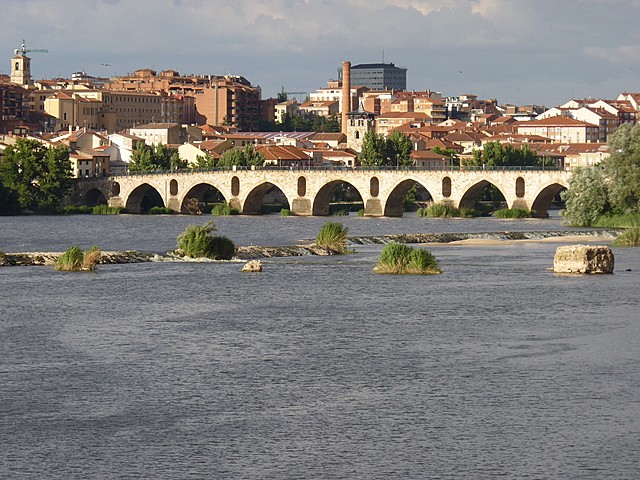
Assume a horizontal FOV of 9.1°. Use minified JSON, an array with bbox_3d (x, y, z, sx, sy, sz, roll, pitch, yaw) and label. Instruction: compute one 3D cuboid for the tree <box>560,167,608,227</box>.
[{"bbox_3d":[40.031,-6.584,610.000,7.300,9.100,7.000,0,1,0],"label":"tree"}]

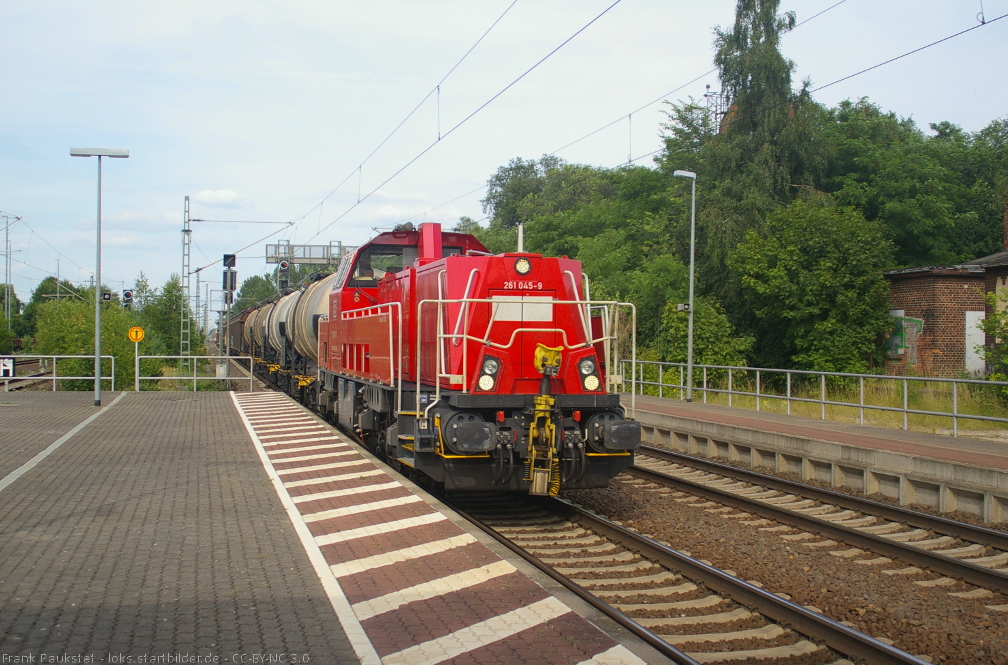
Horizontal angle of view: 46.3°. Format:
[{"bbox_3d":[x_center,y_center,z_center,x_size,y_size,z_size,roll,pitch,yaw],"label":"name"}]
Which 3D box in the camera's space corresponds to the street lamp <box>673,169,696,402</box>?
[{"bbox_3d":[4.842,-1.231,31.400,0.650,6.140,0.250,0,0,-14],"label":"street lamp"}]

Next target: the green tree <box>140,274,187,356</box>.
[{"bbox_3d":[-20.839,-0.552,71.976,3.300,5.990,3.300,0,0,-16],"label":"green tree"}]

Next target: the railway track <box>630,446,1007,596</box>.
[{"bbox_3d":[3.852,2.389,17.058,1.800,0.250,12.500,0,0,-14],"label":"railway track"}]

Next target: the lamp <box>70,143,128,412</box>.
[{"bbox_3d":[-9.660,-1.316,28.116,1.340,6.150,0.250,0,0,-14],"label":"lamp"}]

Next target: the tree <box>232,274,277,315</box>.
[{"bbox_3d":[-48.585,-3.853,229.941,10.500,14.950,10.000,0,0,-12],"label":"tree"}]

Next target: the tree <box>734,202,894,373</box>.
[{"bbox_3d":[9.774,-1.181,37.476,5.400,6.170,5.200,0,0,15],"label":"tree"}]

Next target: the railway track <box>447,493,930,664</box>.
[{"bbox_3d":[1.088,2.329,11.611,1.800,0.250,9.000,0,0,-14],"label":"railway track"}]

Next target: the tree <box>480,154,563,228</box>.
[{"bbox_3d":[1.183,-4.834,77.945,7.000,13.920,7.000,0,0,1],"label":"tree"}]

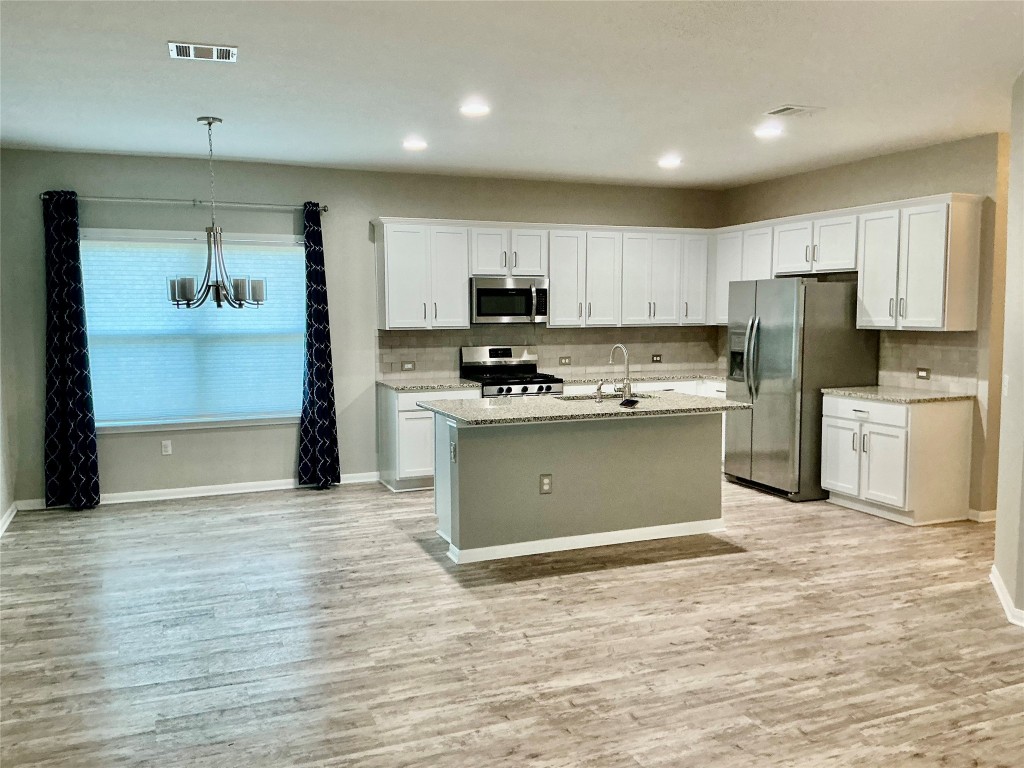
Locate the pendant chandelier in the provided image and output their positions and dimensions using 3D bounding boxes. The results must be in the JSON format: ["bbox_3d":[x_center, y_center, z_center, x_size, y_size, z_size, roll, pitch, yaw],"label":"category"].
[{"bbox_3d":[-1.919,-1.097,5.323,0.630,1.178,0.630,-2,5,-22],"label":"pendant chandelier"}]

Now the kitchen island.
[{"bbox_3d":[0.476,0.588,5.694,2.017,0.914,1.082,-2,5,-22],"label":"kitchen island"}]

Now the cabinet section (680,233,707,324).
[{"bbox_3d":[1.768,-1.052,8.430,0.320,0.903,0.335,-3,6,-22],"label":"cabinet section"}]

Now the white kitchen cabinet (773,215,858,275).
[{"bbox_3d":[2.669,-1.165,6.998,0.335,0.455,1.000,-2,5,-22],"label":"white kitchen cabinet"}]

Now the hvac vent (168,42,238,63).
[{"bbox_3d":[-1.458,-1.568,3.918,0.307,0.025,0.225,-2,5,-22],"label":"hvac vent"}]

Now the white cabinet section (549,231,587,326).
[{"bbox_3d":[0.459,-0.995,7.911,0.390,0.903,0.335,-3,6,-22],"label":"white cabinet section"}]

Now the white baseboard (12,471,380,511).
[{"bbox_3d":[-2.549,0.903,7.054,2.915,0.080,0.016,-2,5,-22],"label":"white baseboard"}]

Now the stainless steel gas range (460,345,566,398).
[{"bbox_3d":[0.002,0.272,7.506,0.762,1.195,0.670,-2,5,-22],"label":"stainless steel gas range"}]

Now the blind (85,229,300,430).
[{"bbox_3d":[-2.545,-0.455,6.787,1.740,1.545,0.060,-2,5,-22],"label":"blind"}]

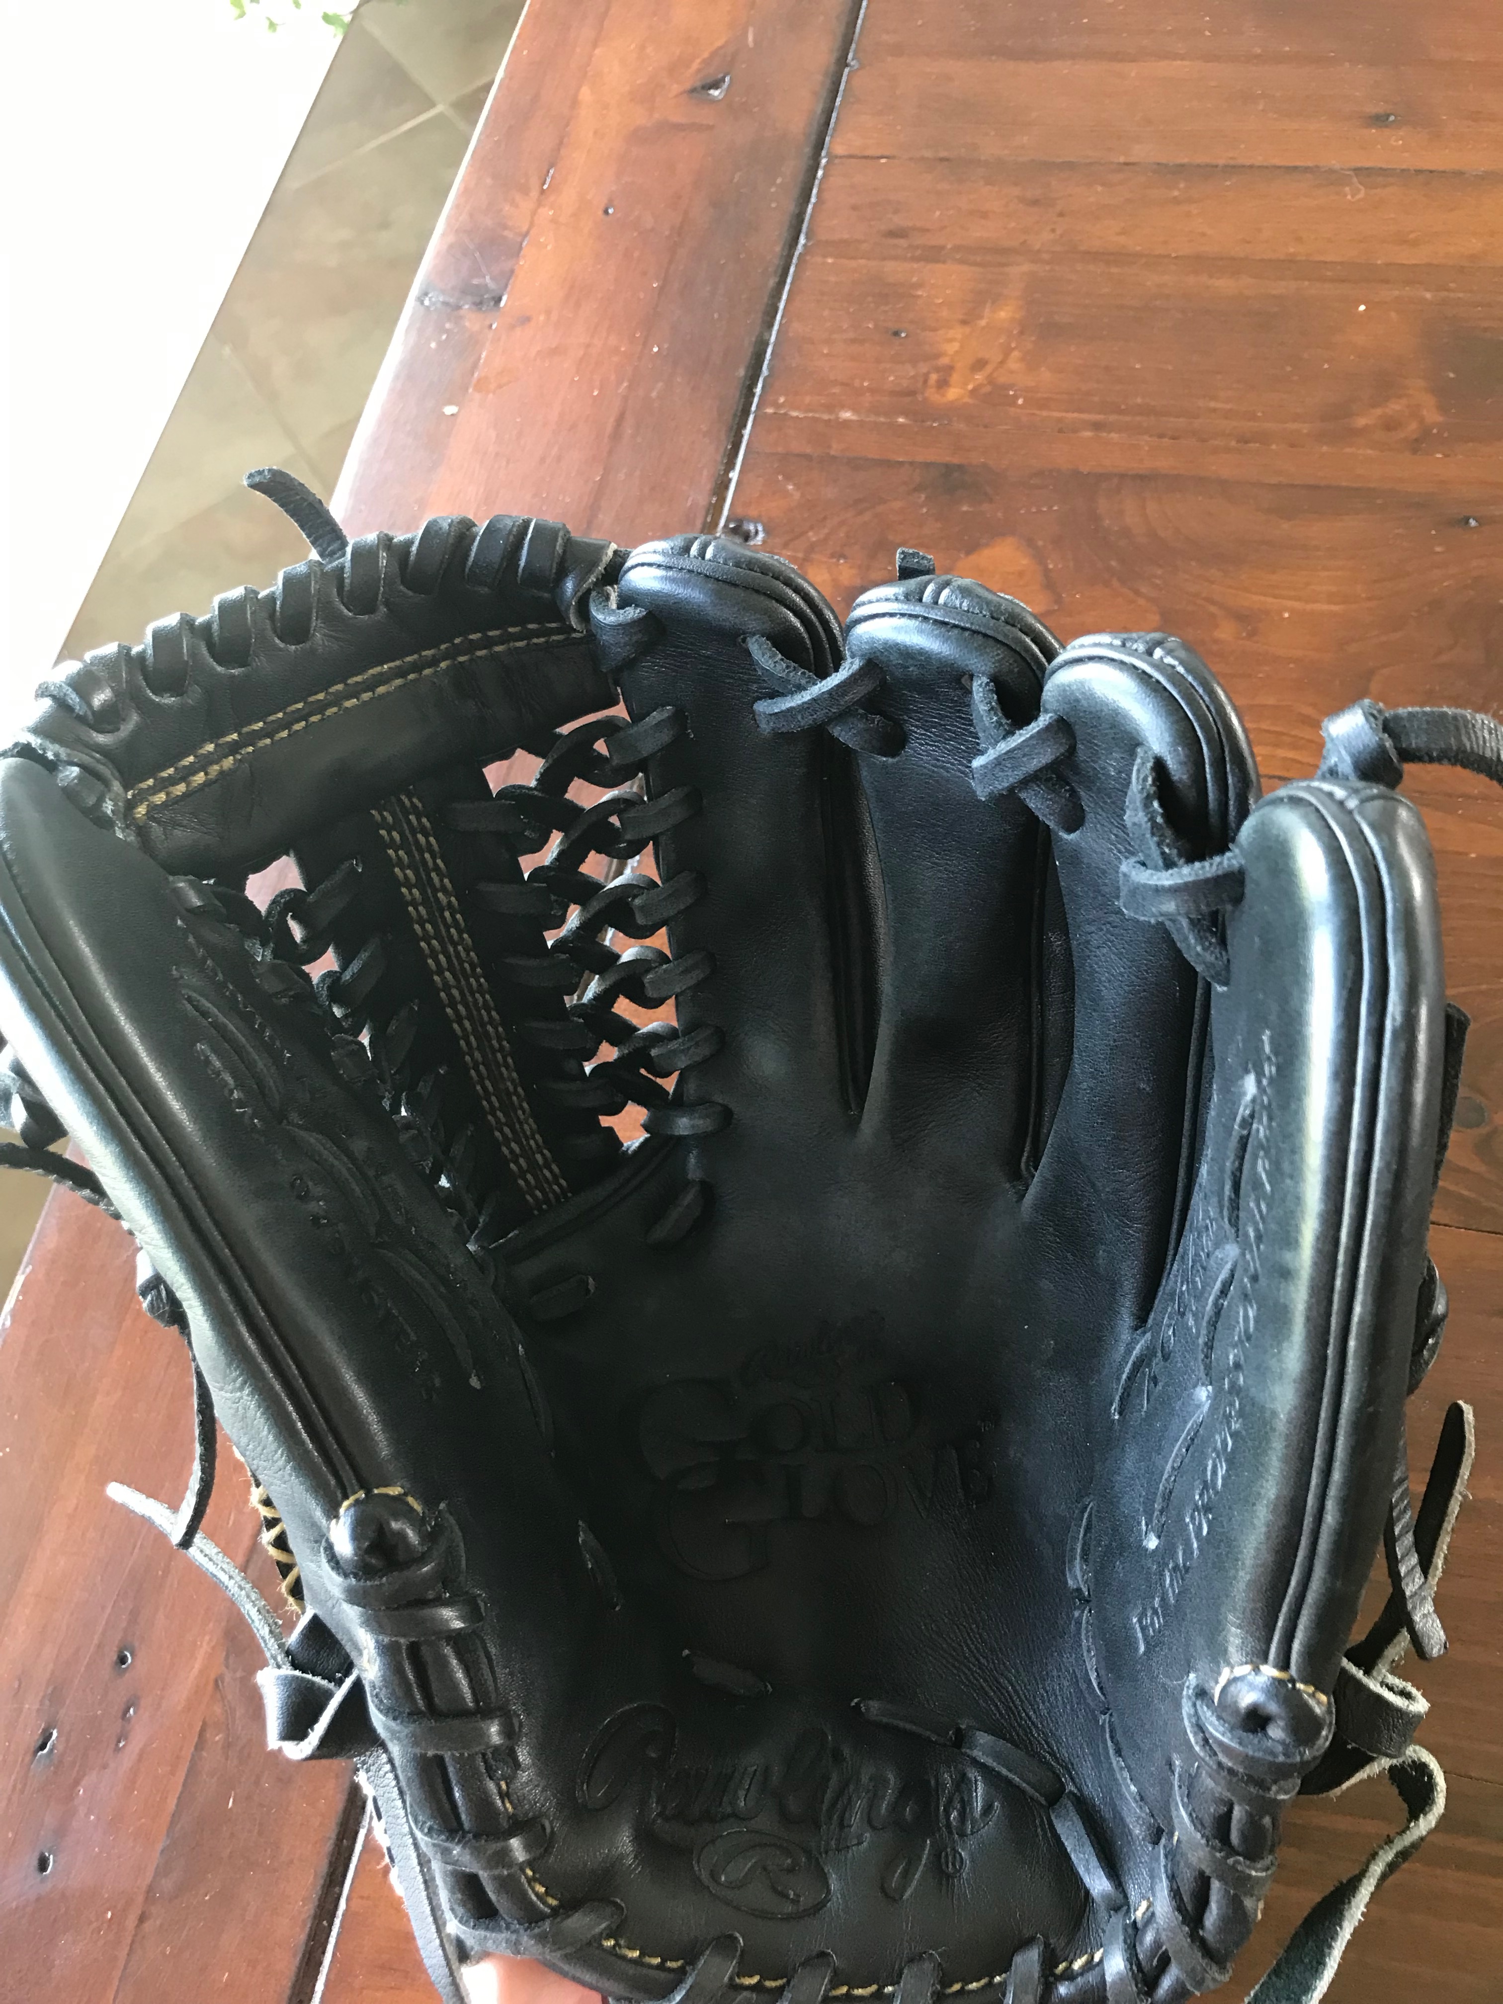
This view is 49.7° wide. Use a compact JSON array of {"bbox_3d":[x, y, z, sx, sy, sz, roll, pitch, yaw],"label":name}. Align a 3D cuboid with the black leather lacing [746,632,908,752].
[{"bbox_3d":[0.015,-0.063,0.330,0.034,0.013,0.021,13,108,8],"label":"black leather lacing"}]

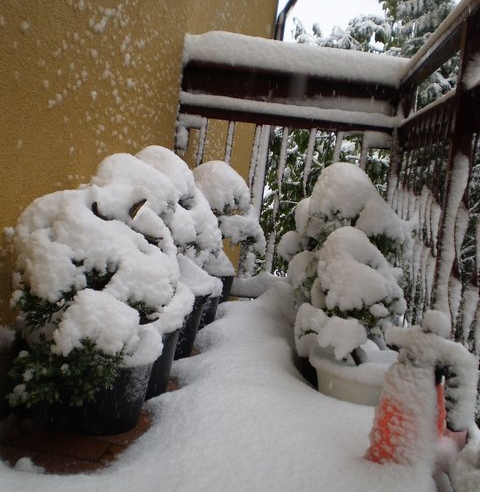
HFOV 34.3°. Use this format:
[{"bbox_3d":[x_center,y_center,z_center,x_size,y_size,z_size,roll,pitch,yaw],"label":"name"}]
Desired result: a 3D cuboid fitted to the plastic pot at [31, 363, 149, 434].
[{"bbox_3d":[-0.352,0.307,1.802,0.295,0.180,0.295,7,6,-1],"label":"plastic pot"}]

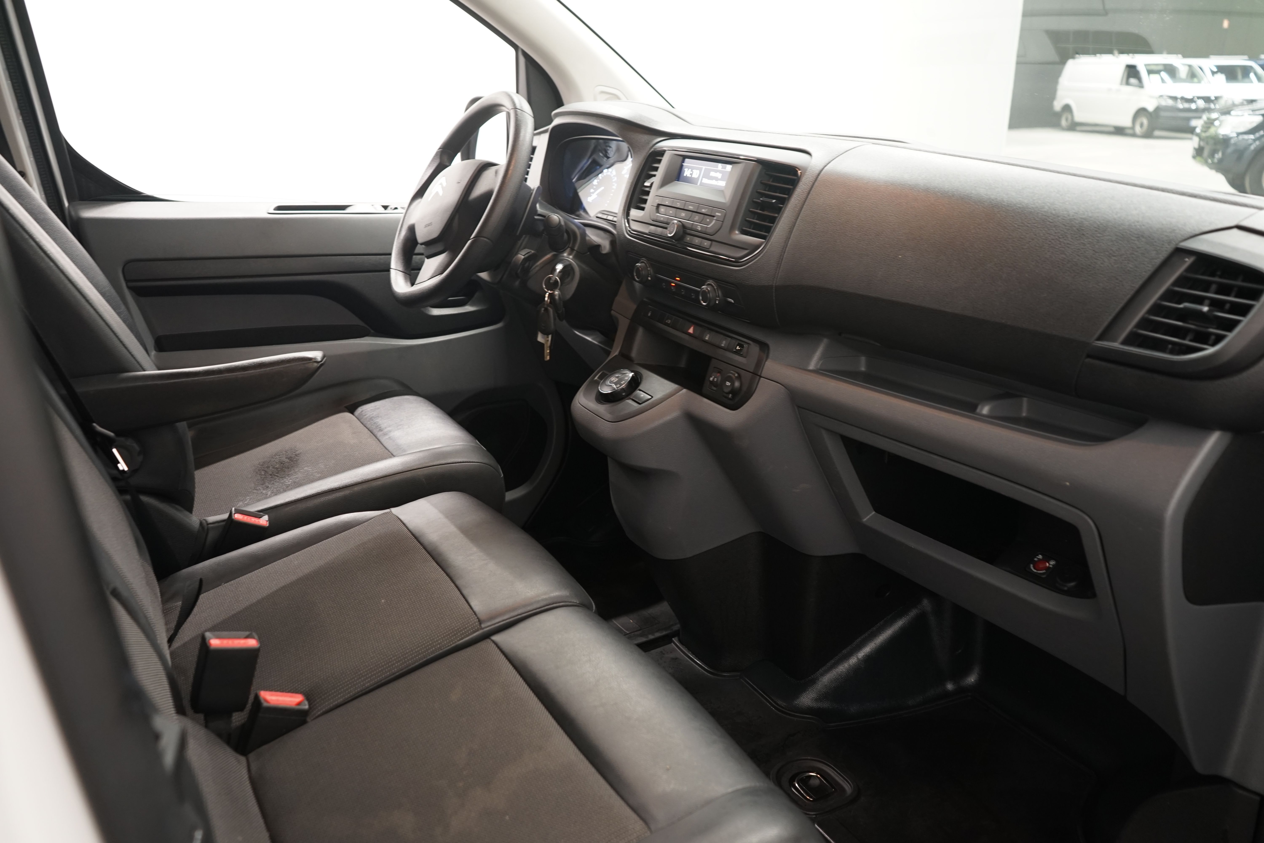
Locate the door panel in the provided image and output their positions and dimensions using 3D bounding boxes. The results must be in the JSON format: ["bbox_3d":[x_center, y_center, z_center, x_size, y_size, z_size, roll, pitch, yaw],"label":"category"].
[{"bbox_3d":[-0.541,-0.078,1.945,0.890,0.730,0.140,-10,22,-28],"label":"door panel"}]

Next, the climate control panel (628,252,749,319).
[{"bbox_3d":[0.069,-0.185,1.313,0.040,0.052,0.268,-22,27,-23],"label":"climate control panel"}]

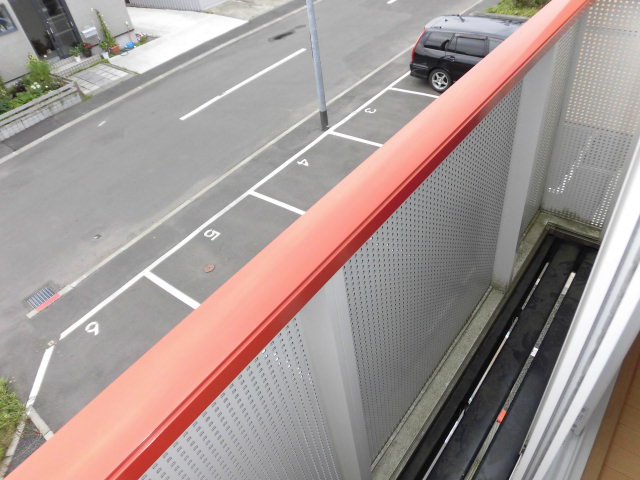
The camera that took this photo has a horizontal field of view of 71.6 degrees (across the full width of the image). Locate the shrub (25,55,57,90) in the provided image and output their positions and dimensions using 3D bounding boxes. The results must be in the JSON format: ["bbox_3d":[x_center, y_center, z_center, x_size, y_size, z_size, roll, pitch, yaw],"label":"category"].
[{"bbox_3d":[-9.192,-5.523,14.565,0.600,0.950,0.620,23,51,32],"label":"shrub"}]

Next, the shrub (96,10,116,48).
[{"bbox_3d":[-7.888,-7.694,16.259,0.420,1.320,0.420,23,51,32],"label":"shrub"}]

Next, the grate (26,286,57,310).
[{"bbox_3d":[-4.622,0.966,7.386,0.300,0.040,0.390,23,51,32],"label":"grate"}]

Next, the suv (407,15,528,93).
[{"bbox_3d":[4.427,-4.184,10.190,4.500,1.460,1.690,25,52,34],"label":"suv"}]

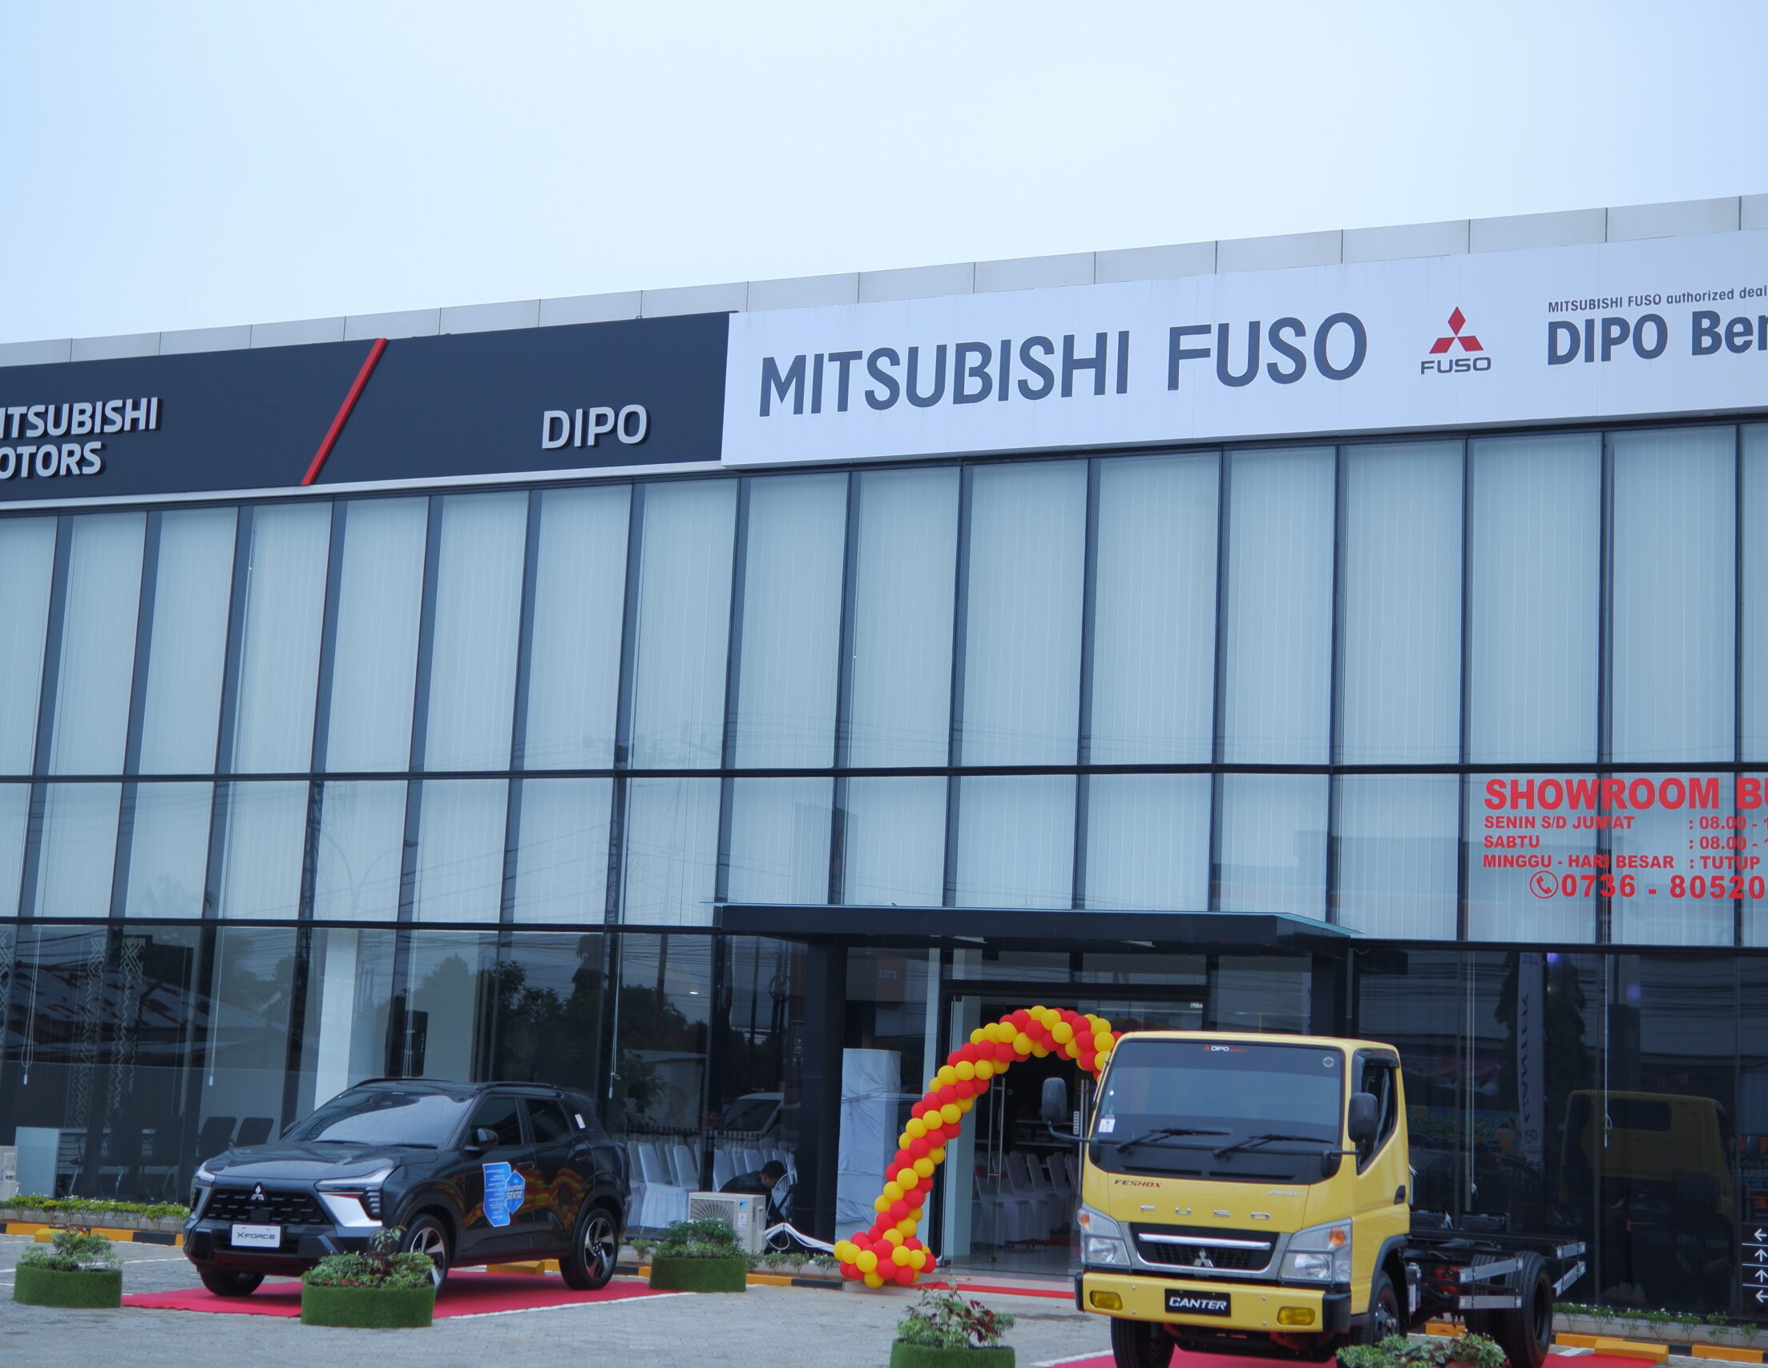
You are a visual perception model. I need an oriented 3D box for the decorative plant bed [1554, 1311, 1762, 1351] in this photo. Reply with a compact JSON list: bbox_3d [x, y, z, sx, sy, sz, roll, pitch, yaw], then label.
[{"bbox_3d":[6.010,5.101,22.515,1.800,0.340,0.500,-1,-10,23],"label":"decorative plant bed"}]

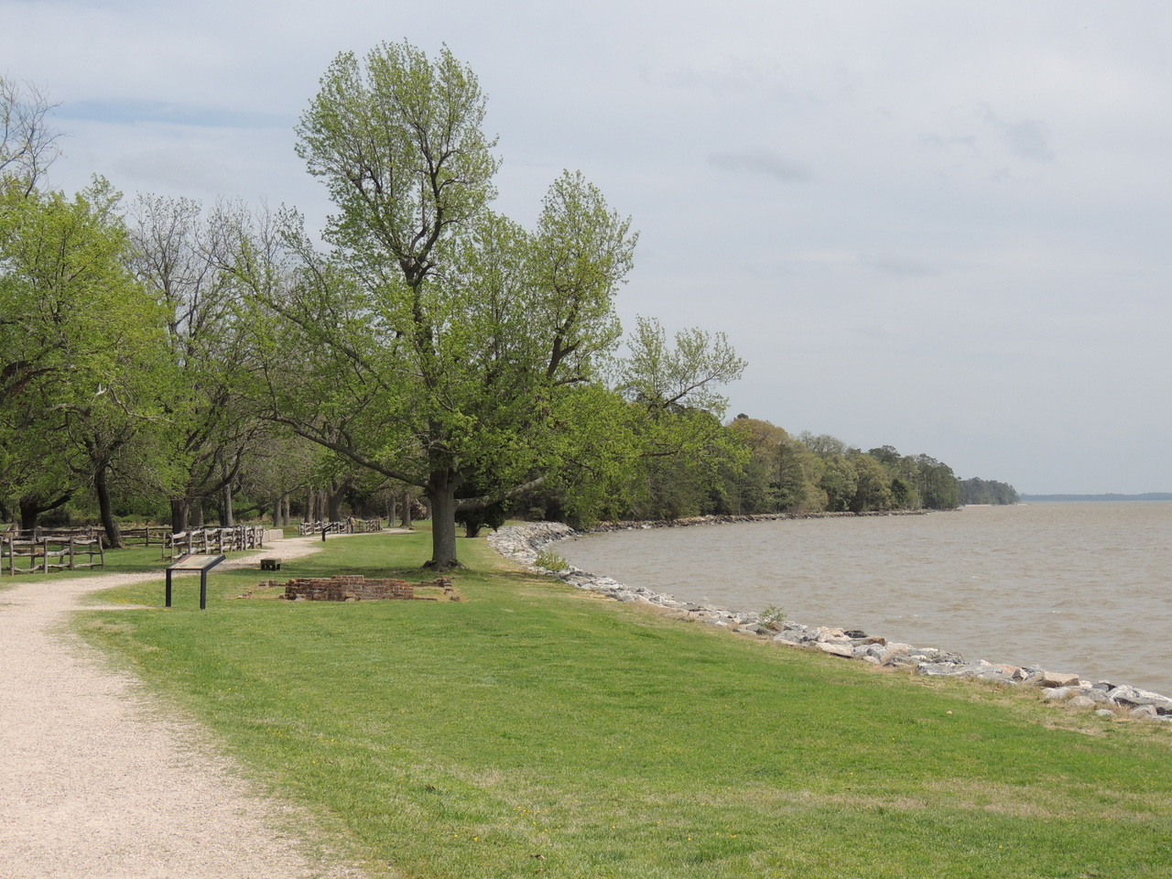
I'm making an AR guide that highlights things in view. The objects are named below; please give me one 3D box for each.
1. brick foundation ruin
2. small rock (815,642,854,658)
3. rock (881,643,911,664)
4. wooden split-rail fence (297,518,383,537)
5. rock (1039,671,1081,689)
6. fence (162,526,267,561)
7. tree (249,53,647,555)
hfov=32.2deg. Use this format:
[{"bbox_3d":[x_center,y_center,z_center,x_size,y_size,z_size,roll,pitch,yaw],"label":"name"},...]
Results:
[{"bbox_3d":[-5.350,3.244,46.008,4.700,0.560,7.000,0,-2,-4],"label":"brick foundation ruin"},{"bbox_3d":[3.206,2.710,26.200,0.500,0.200,0.400,-1,-2,17],"label":"small rock"},{"bbox_3d":[3.845,2.652,25.200,0.370,0.240,0.360,-1,-2,17],"label":"rock"},{"bbox_3d":[-23.193,8.351,192.000,0.600,1.200,32.000,0,-2,7],"label":"wooden split-rail fence"},{"bbox_3d":[5.015,2.544,21.500,0.440,0.180,0.380,0,-2,11],"label":"rock"},{"bbox_3d":[-16.582,4.673,92.750,0.500,1.200,27.000,0,-2,-1],"label":"fence"},{"bbox_3d":[-4.575,-4.423,67.255,13.400,17.400,12.600,0,-2,0],"label":"tree"}]

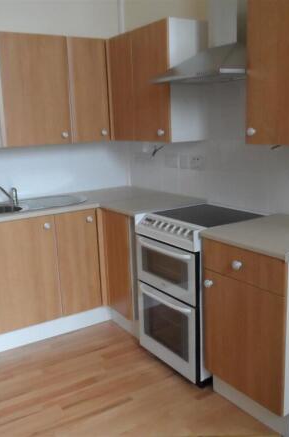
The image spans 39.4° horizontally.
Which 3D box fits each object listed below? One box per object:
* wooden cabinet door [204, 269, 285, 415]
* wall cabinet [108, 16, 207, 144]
[{"bbox_3d":[0.466,0.570,1.956,0.020,0.570,0.492,-11,16,-34],"label":"wooden cabinet door"},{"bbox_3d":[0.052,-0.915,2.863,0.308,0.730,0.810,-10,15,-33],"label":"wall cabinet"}]

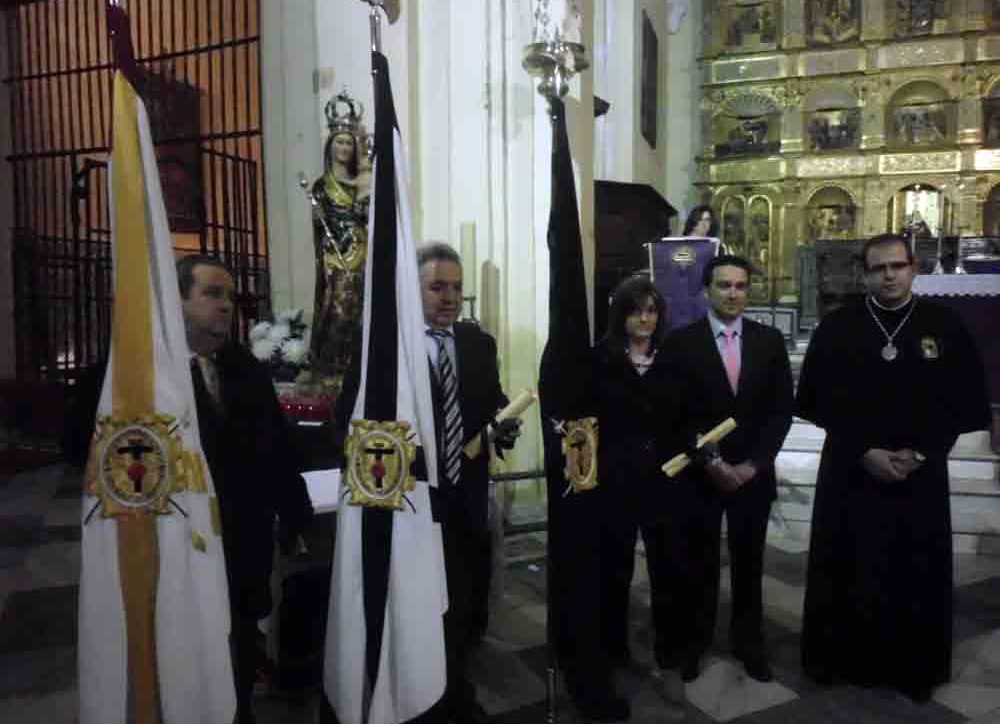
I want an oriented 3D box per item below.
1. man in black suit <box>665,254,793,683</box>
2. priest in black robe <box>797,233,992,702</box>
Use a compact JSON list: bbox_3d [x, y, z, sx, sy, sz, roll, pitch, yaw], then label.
[{"bbox_3d":[0.964,0.421,3.156,0.530,1.720,0.350,0,4,0],"label":"man in black suit"},{"bbox_3d":[1.607,0.388,3.074,0.740,1.790,0.450,0,4,9],"label":"priest in black robe"}]

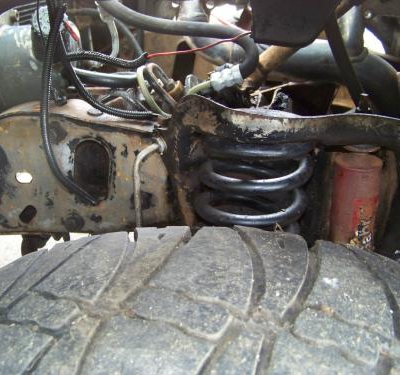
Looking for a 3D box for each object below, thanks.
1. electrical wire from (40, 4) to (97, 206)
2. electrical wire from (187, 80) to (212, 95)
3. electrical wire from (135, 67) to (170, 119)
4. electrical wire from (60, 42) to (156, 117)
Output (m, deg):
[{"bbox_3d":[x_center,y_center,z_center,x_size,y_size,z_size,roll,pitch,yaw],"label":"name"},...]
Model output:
[{"bbox_3d":[-0.168,-0.104,0.675,0.060,0.258,0.040,0,18,0],"label":"electrical wire"},{"bbox_3d":[-0.001,-0.136,0.705,0.036,0.019,0.018,0,18,0],"label":"electrical wire"},{"bbox_3d":[-0.065,-0.130,0.710,0.045,0.068,0.040,0,18,0],"label":"electrical wire"},{"bbox_3d":[-0.122,-0.149,0.710,0.127,0.102,0.060,0,18,0],"label":"electrical wire"}]

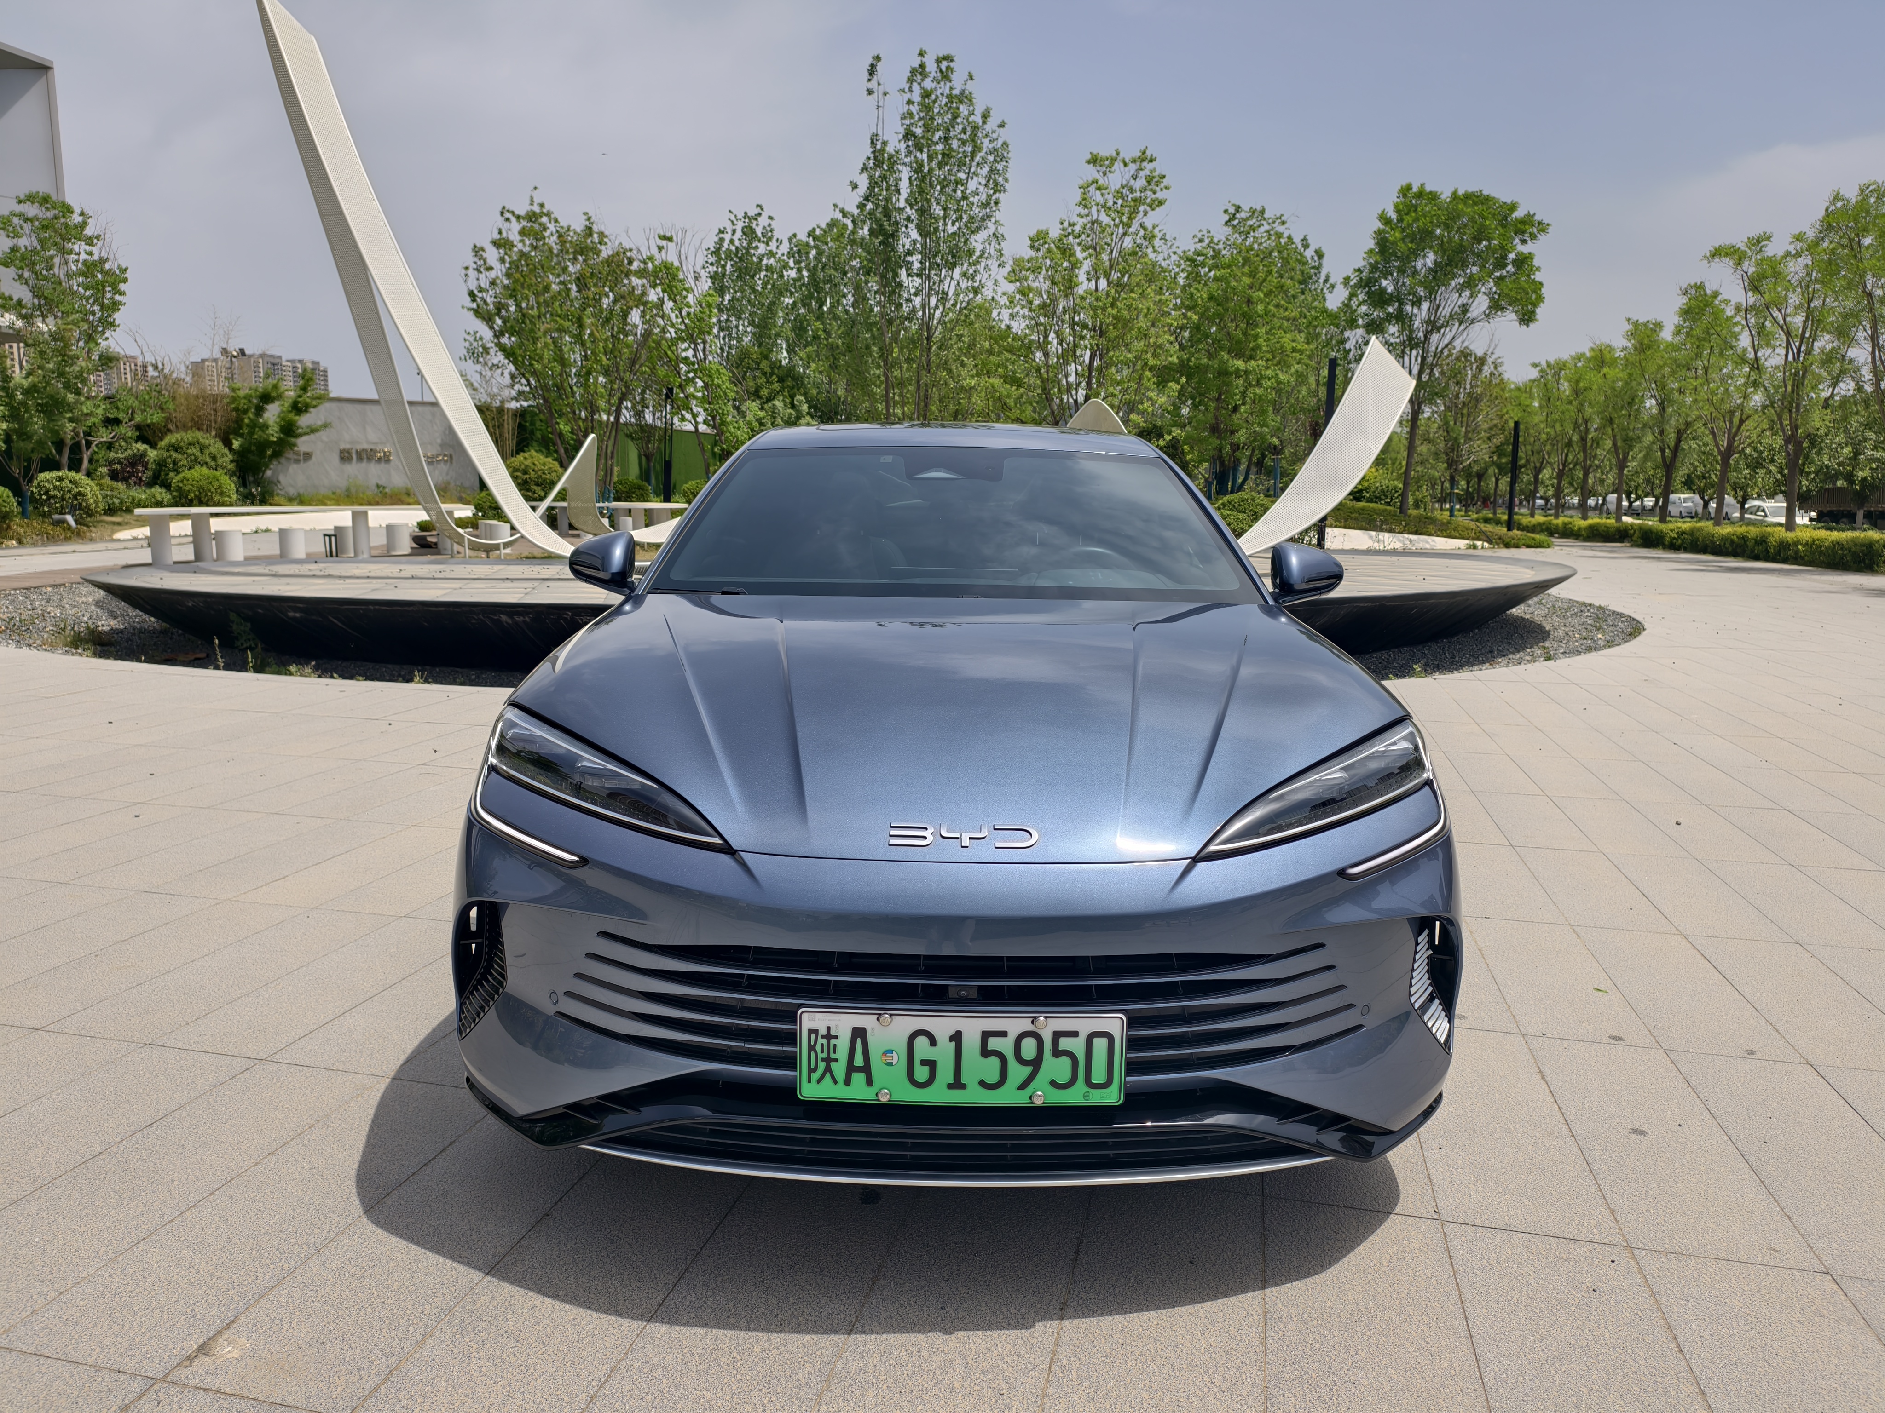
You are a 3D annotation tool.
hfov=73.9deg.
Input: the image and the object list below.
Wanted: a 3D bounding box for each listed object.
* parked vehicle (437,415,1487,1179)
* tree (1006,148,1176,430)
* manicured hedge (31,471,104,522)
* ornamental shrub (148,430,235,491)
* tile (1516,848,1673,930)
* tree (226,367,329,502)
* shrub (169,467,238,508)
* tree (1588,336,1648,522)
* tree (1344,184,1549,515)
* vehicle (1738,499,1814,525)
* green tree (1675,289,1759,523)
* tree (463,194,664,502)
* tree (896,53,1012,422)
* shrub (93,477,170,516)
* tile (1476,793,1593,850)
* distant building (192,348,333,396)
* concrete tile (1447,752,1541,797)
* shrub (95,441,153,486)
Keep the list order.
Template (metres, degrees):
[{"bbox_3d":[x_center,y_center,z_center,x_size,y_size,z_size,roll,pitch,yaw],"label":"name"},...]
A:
[{"bbox_3d":[0.023,-0.190,4.197,1.910,1.495,4.970,1,10,0],"label":"parked vehicle"},{"bbox_3d":[3.796,-9.399,32.363,4.500,9.500,4.400,1,10,0],"label":"tree"},{"bbox_3d":[-24.794,-5.956,35.500,1.650,1.480,1.650,1,10,0],"label":"manicured hedge"},{"bbox_3d":[-19.767,-6.385,32.934,1.934,1.789,2.100,-5,11,-30],"label":"ornamental shrub"},{"bbox_3d":[2.135,0.612,4.146,0.302,0.045,0.885,3,10,14],"label":"tile"},{"bbox_3d":[-18.195,-7.419,34.276,2.503,3.631,2.700,-4,11,-27],"label":"tree"},{"bbox_3d":[-18.629,-5.491,31.562,1.508,1.061,1.700,-5,11,-30],"label":"shrub"},{"bbox_3d":[20.562,-8.174,38.321,2.000,6.098,2.400,1,10,0],"label":"tree"},{"bbox_3d":[12.929,-8.968,32.416,5.400,8.674,5.200,1,10,0],"label":"tree"},{"bbox_3d":[37.202,-8.342,56.000,1.830,1.480,4.600,3,10,14],"label":"vehicle"},{"bbox_3d":[18.773,-7.005,30.510,2.300,6.411,2.600,1,10,0],"label":"green tree"},{"bbox_3d":[-10.415,-9.535,34.410,5.276,8.662,5.200,-2,10,-16],"label":"tree"},{"bbox_3d":[0.211,-11.041,33.610,3.400,12.217,3.400,1,10,0],"label":"tree"},{"bbox_3d":[-19.814,-5.128,30.611,1.577,0.924,1.500,-5,11,-32],"label":"shrub"},{"bbox_3d":[2.363,0.473,5.034,0.306,0.040,0.891,3,10,13],"label":"tile"},{"bbox_3d":[-417.361,-174.905,771.814,70.000,82.200,32.000,-7,12,-39],"label":"distant building"},{"bbox_3d":[2.539,0.318,5.812,0.304,0.030,0.878,3,10,13],"label":"concrete tile"},{"bbox_3d":[-22.121,-6.520,33.929,1.411,1.334,1.600,-5,11,-32],"label":"shrub"}]

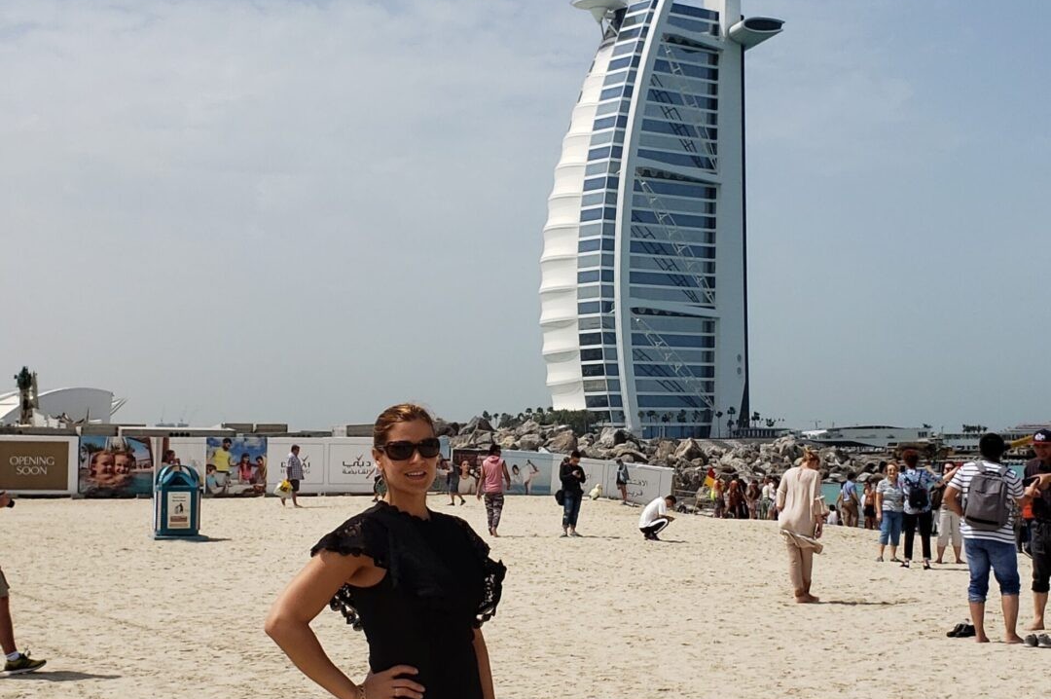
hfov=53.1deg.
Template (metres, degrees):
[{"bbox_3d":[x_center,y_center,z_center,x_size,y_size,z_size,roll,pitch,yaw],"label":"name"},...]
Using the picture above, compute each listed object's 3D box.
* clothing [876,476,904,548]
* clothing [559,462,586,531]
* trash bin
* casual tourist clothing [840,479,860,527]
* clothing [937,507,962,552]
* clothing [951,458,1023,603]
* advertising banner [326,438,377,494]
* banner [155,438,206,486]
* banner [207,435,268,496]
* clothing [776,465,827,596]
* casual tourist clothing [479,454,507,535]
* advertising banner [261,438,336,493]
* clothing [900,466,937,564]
[{"bbox_3d":[5.680,2.533,16.400,0.420,1.126,0.290,-1,-5,10],"label":"clothing"},{"bbox_3d":[0.886,2.760,19.800,0.470,1.320,0.320,3,-6,-30],"label":"clothing"},{"bbox_3d":[-6.242,2.733,18.900,0.810,1.340,0.700,2,-6,-21],"label":"trash bin"},{"bbox_3d":[9.653,4.558,31.300,0.520,1.400,0.350,-1,-5,12],"label":"casual tourist clothing"},{"bbox_3d":[6.619,2.789,16.400,0.390,0.648,0.270,-1,-5,12],"label":"clothing"},{"bbox_3d":[3.858,1.510,8.800,0.550,1.170,0.370,-3,-6,30],"label":"clothing"},{"bbox_3d":[-6.007,4.096,37.200,2.063,1.985,0.080,2,-5,-17],"label":"advertising banner"},{"bbox_3d":[-11.617,3.912,35.400,1.680,1.933,0.080,2,-5,-17],"label":"banner"},{"bbox_3d":[-9.876,3.997,36.000,2.042,2.003,0.080,2,-5,-17],"label":"banner"},{"bbox_3d":[2.936,1.922,11.200,0.500,1.386,0.360,-1,-5,18],"label":"clothing"},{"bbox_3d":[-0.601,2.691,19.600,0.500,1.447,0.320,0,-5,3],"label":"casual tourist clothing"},{"bbox_3d":[-8.094,4.154,37.500,2.520,2.030,0.120,1,-5,-12],"label":"advertising banner"},{"bbox_3d":[5.385,2.262,14.400,0.470,1.270,0.350,-1,-5,9],"label":"clothing"}]

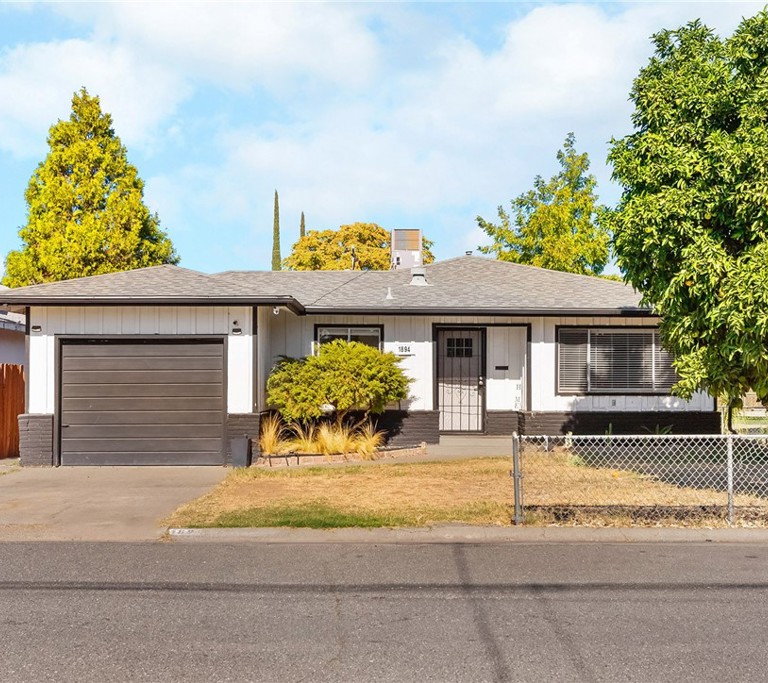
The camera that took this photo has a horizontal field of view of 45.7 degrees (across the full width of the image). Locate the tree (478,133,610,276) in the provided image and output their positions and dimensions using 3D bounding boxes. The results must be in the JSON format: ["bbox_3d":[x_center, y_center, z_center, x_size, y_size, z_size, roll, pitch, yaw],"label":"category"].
[{"bbox_3d":[5.640,-2.100,32.000,5.400,10.400,5.400,0,-2,0],"label":"tree"}]

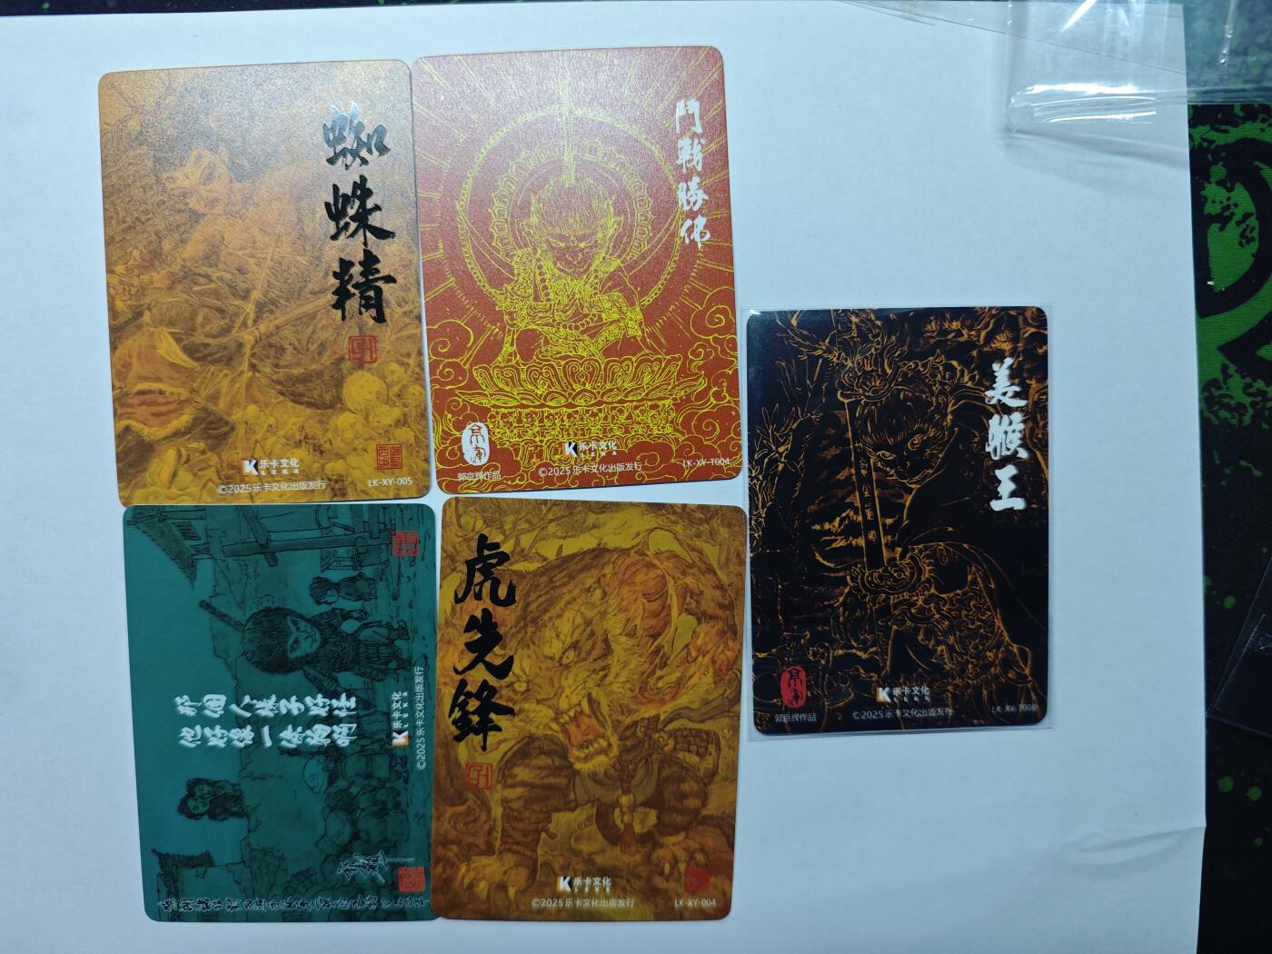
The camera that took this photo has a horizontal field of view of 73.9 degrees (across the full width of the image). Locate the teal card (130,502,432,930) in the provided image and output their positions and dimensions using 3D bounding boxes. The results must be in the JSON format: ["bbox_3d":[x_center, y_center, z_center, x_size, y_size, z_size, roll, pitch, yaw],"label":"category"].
[{"bbox_3d":[-0.072,0.050,0.176,0.063,0.001,0.088,-1,93,-1],"label":"teal card"}]

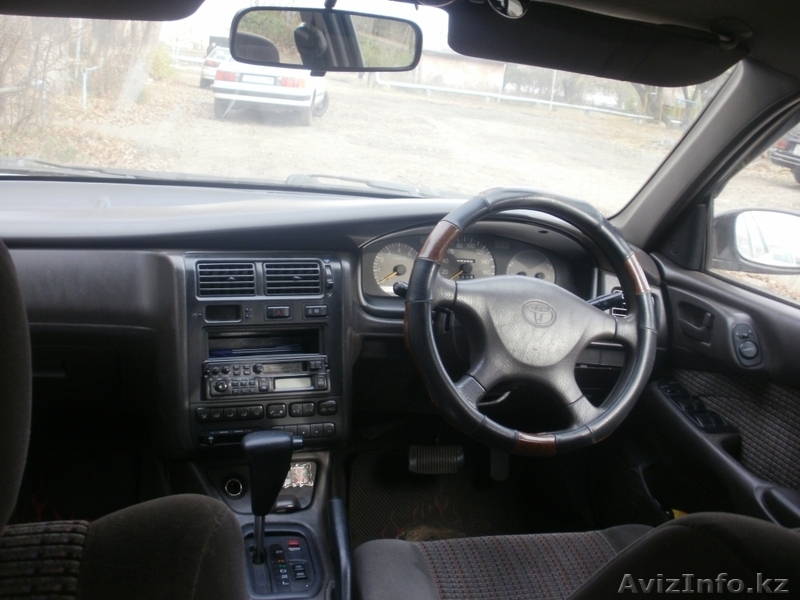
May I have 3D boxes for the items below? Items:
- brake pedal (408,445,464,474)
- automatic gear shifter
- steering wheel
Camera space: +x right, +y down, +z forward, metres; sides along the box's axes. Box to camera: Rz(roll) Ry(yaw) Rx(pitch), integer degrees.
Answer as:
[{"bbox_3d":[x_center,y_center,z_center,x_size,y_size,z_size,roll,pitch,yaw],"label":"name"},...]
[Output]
[{"bbox_3d":[0.075,0.330,1.720,0.116,0.055,0.033,-1,-16,-16],"label":"brake pedal"},{"bbox_3d":[-0.170,0.261,1.105,0.075,0.168,0.055,-1,11,-16],"label":"automatic gear shifter"},{"bbox_3d":[0.190,0.030,1.210,0.387,0.387,0.100,8,-11,-15],"label":"steering wheel"}]

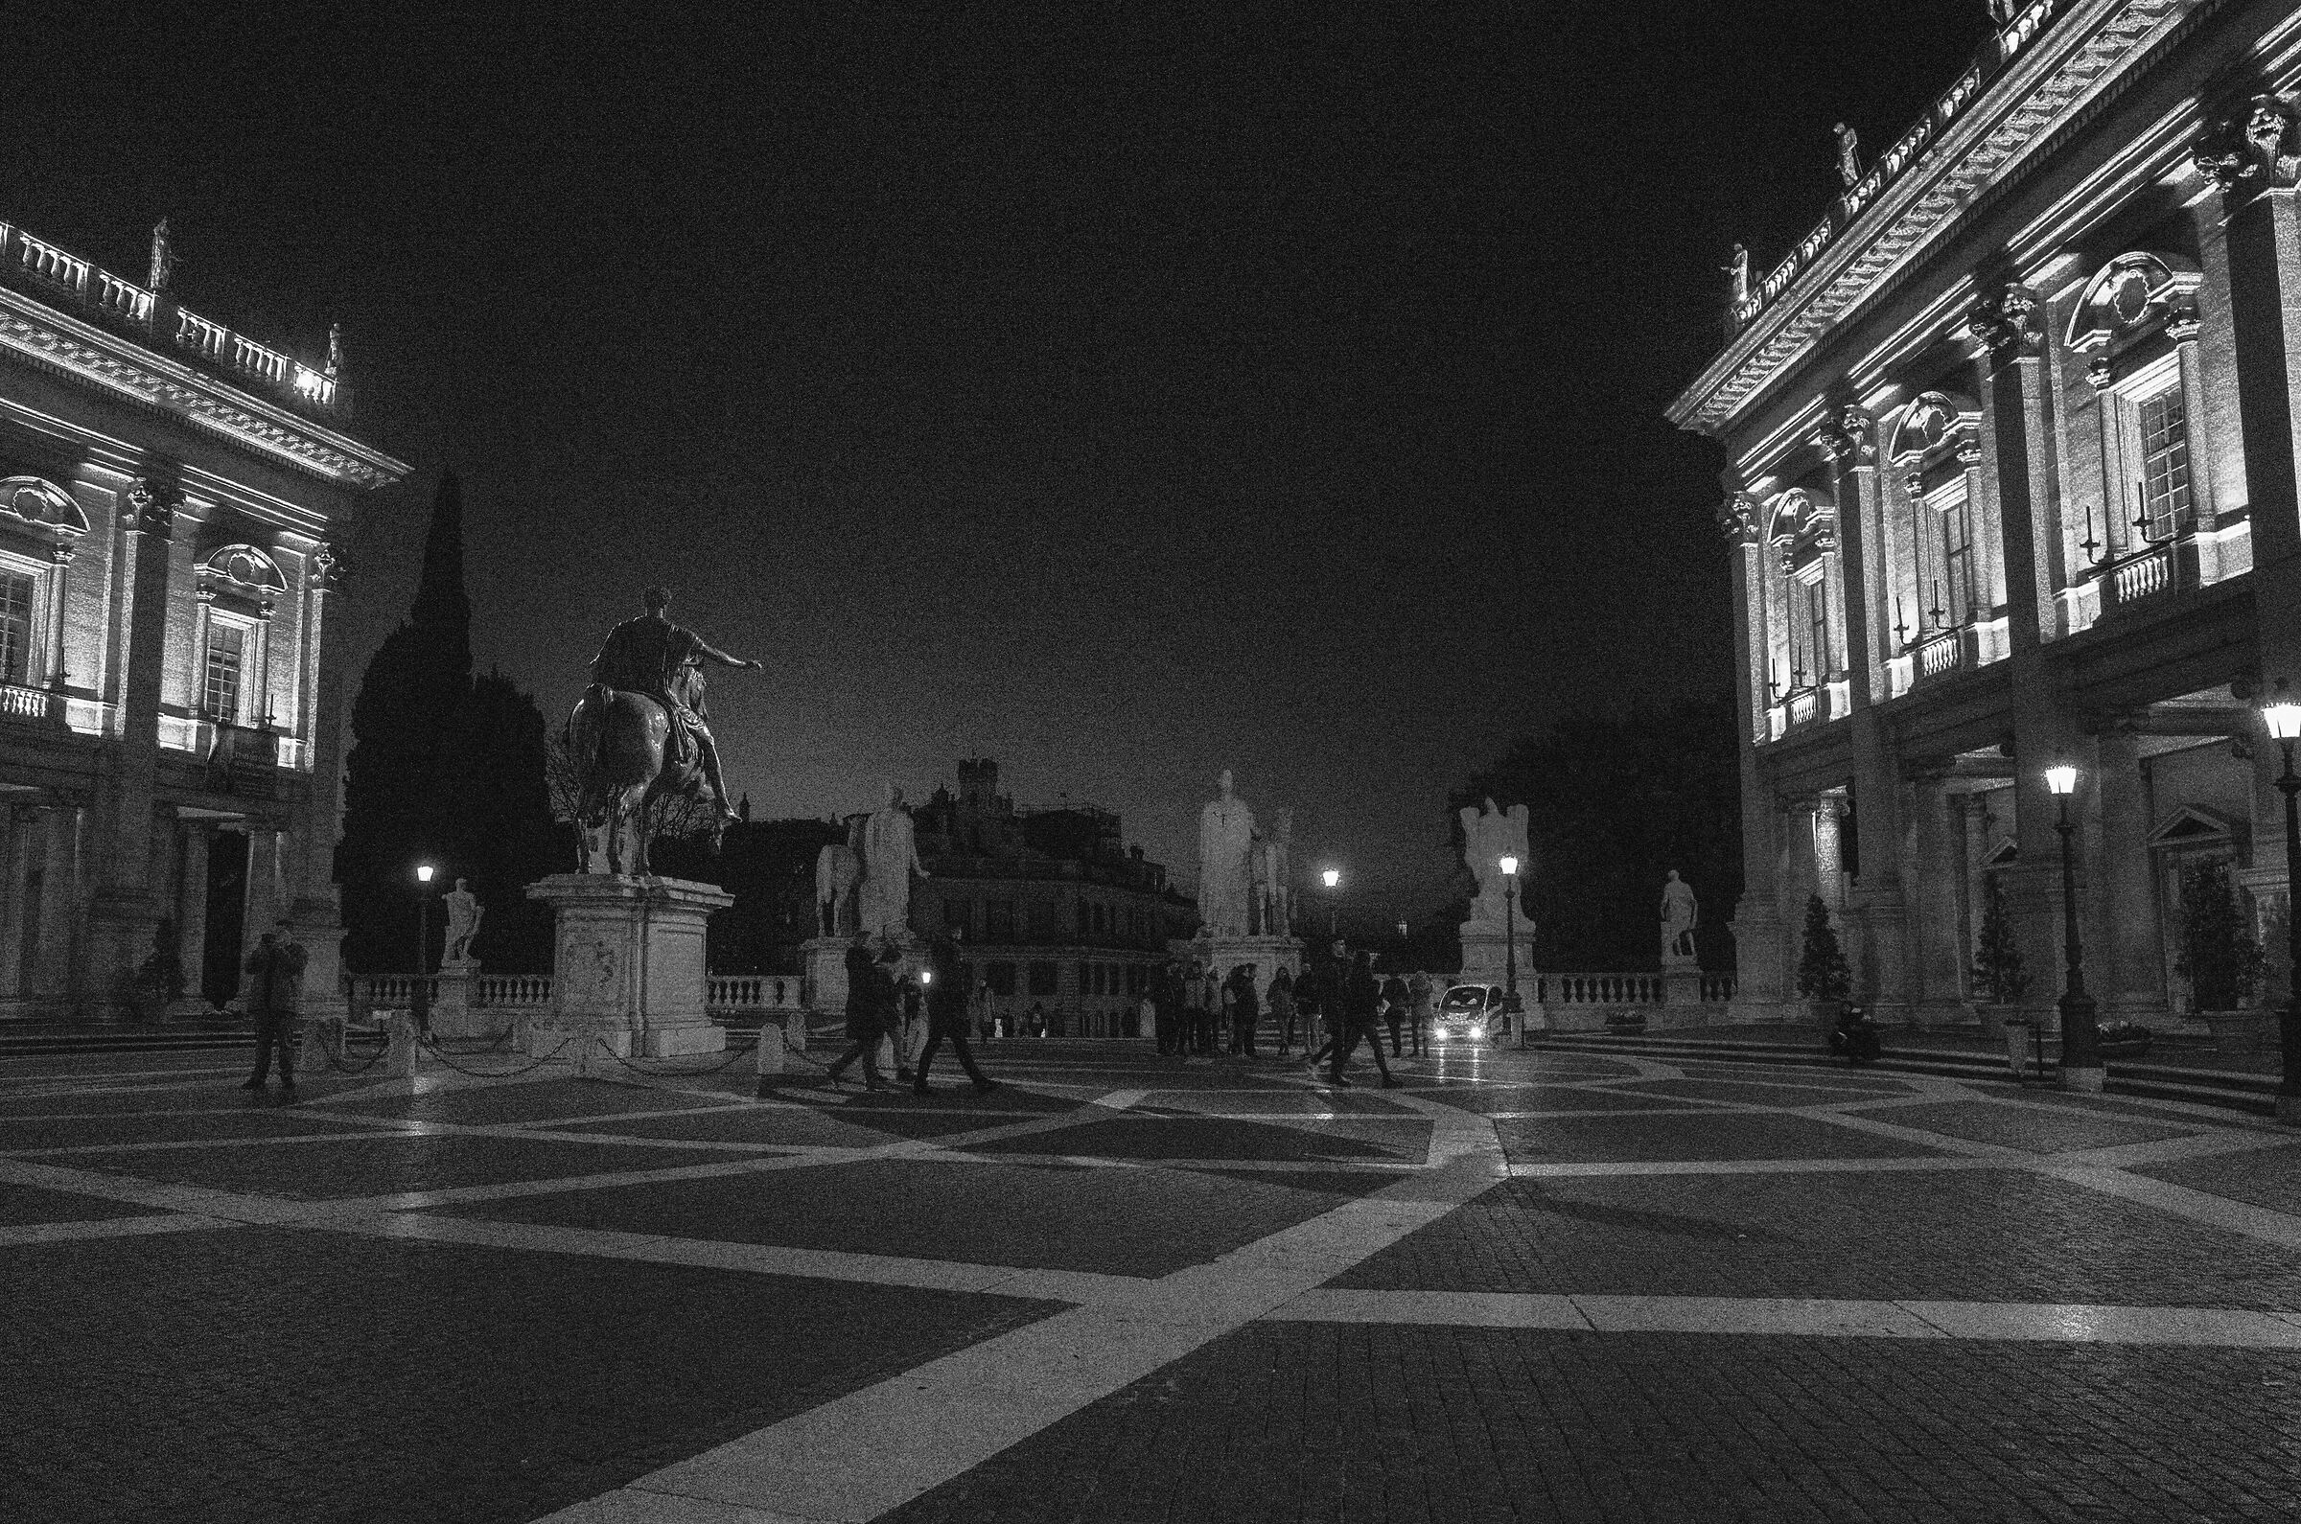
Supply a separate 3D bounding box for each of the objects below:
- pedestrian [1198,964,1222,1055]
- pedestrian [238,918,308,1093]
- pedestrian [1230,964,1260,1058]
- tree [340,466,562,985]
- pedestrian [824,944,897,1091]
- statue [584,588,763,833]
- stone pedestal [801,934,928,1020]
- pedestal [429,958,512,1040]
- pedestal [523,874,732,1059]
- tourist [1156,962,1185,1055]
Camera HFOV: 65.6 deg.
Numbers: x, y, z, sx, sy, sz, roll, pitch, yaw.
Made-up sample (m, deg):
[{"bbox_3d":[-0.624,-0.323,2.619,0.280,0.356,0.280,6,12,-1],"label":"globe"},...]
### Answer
[{"bbox_3d":[1.153,4.639,33.200,0.380,1.640,0.520,7,-10,-45],"label":"pedestrian"},{"bbox_3d":[-9.155,2.542,18.700,0.580,1.750,0.440,0,-7,-2],"label":"pedestrian"},{"bbox_3d":[1.744,4.559,32.700,0.380,1.700,0.520,4,-8,-30],"label":"pedestrian"},{"bbox_3d":[-26.535,-1.115,67.696,7.000,20.381,7.000,-1,-7,6],"label":"tree"},{"bbox_3d":[-3.153,2.695,19.400,0.720,1.700,0.550,-1,-7,5],"label":"pedestrian"},{"bbox_3d":[-7.022,-0.401,25.700,2.100,4.240,3.600,-1,-7,6],"label":"statue"},{"bbox_3d":[-9.889,7.428,62.000,3.700,2.800,2.500,-1,-7,5],"label":"stone pedestal"},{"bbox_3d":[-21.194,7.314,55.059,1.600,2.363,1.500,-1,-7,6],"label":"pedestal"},{"bbox_3d":[-7.113,2.800,24.492,2.100,2.359,3.200,-1,-7,6],"label":"pedestal"},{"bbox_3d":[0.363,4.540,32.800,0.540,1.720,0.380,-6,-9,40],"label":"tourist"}]

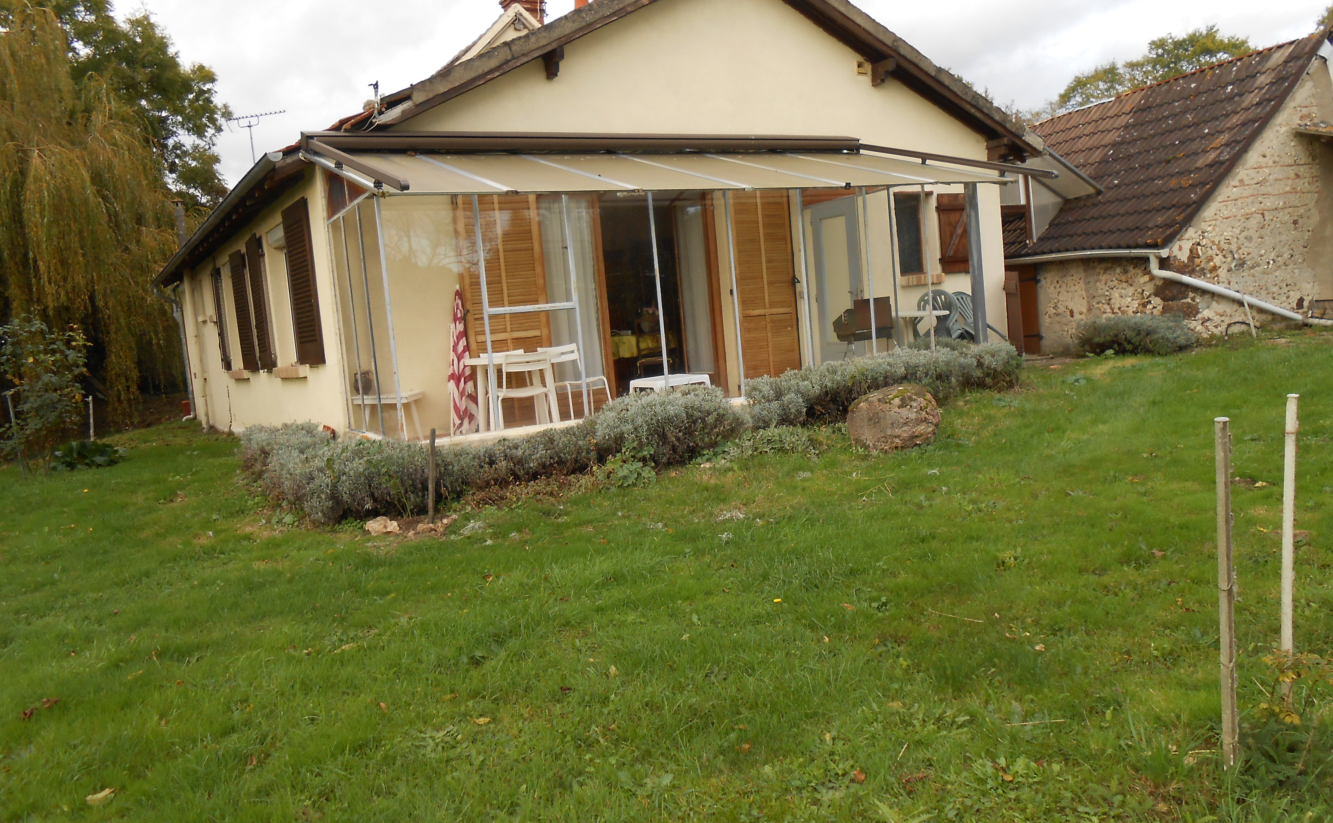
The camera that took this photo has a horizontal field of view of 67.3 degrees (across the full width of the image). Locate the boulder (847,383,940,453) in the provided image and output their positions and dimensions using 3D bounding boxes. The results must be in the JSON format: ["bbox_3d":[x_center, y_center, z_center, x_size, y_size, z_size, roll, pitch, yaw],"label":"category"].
[{"bbox_3d":[1.719,0.051,7.600,0.670,0.470,0.580,-4,5,12],"label":"boulder"}]

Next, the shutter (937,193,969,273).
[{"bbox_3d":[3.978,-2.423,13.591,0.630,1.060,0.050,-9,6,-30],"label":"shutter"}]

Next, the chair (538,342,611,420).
[{"bbox_3d":[-0.872,-0.213,9.201,0.430,0.785,0.520,-8,6,-30],"label":"chair"}]

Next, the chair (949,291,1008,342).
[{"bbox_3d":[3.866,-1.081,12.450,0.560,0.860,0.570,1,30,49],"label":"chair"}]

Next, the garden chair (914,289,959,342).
[{"bbox_3d":[2.871,-0.777,10.609,0.510,0.940,0.540,-3,6,20],"label":"garden chair"}]

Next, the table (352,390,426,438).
[{"bbox_3d":[-2.615,0.049,9.416,0.520,0.460,0.760,-6,5,-9],"label":"table"}]

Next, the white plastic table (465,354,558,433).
[{"bbox_3d":[-1.273,-0.090,8.588,0.730,0.730,0.730,-7,6,-20],"label":"white plastic table"}]

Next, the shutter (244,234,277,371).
[{"bbox_3d":[-4.311,-1.143,10.637,0.050,1.360,0.700,-9,6,-30],"label":"shutter"}]

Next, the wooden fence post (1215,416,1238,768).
[{"bbox_3d":[1.652,0.547,2.954,0.041,1.057,0.041,-2,6,20],"label":"wooden fence post"}]

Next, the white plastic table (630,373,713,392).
[{"bbox_3d":[0.027,-0.126,9.562,0.580,0.390,0.630,-9,6,-30],"label":"white plastic table"}]

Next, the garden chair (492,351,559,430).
[{"bbox_3d":[-1.178,-0.087,8.218,0.430,0.775,0.510,-8,6,-22],"label":"garden chair"}]

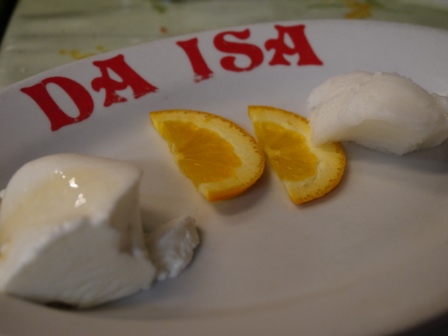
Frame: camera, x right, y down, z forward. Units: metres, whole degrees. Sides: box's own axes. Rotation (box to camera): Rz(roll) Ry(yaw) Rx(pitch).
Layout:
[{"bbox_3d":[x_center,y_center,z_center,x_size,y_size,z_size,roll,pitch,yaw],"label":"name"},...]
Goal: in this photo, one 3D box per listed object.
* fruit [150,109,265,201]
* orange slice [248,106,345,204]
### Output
[{"bbox_3d":[-0.005,-0.009,0.331,0.037,0.010,0.073,-14,40,-23],"label":"fruit"},{"bbox_3d":[0.040,-0.008,0.333,0.036,0.009,0.080,-5,37,-12],"label":"orange slice"}]

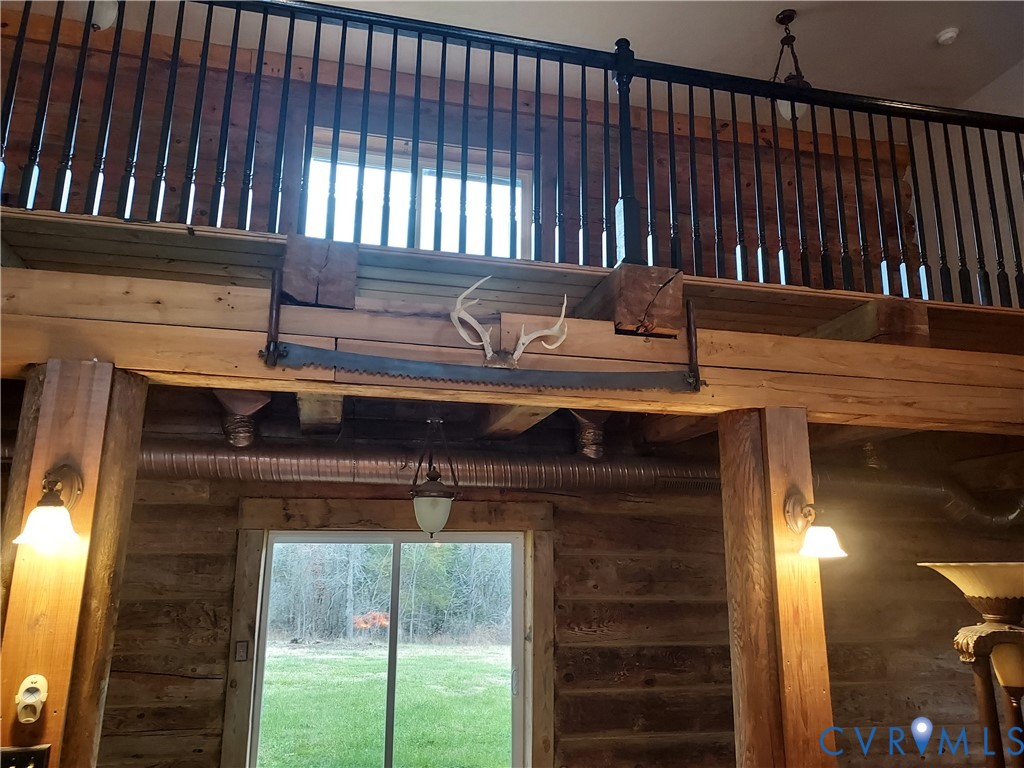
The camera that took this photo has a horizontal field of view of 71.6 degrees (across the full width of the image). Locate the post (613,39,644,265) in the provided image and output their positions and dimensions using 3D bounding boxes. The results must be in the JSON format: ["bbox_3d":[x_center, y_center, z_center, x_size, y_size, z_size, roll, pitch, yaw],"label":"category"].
[{"bbox_3d":[0.472,-0.955,2.920,0.083,1.022,0.083,3,-12,-12],"label":"post"}]

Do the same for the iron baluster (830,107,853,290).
[{"bbox_3d":[1.442,-0.820,3.119,0.032,0.878,0.032,4,-12,-12],"label":"iron baluster"}]

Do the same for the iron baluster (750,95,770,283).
[{"bbox_3d":[1.055,-0.846,3.032,0.032,0.873,0.032,3,-12,-12],"label":"iron baluster"}]

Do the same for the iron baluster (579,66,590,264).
[{"bbox_3d":[0.284,-0.882,2.819,0.034,0.872,0.034,4,-12,-13],"label":"iron baluster"}]

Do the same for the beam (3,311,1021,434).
[{"bbox_3d":[0.280,0.001,2.759,4.050,0.157,0.250,4,-12,-12],"label":"beam"}]

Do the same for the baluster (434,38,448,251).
[{"bbox_3d":[-0.274,-0.941,2.744,0.032,0.902,0.032,3,-12,-12],"label":"baluster"}]

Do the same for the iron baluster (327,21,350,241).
[{"bbox_3d":[-0.655,-0.964,2.661,0.032,0.902,0.032,3,-12,-12],"label":"iron baluster"}]

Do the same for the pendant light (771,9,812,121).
[{"bbox_3d":[1.984,-2.244,5.044,0.270,0.845,0.270,4,-12,-13],"label":"pendant light"}]

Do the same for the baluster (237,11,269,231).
[{"bbox_3d":[-0.940,-0.981,2.599,0.032,0.902,0.032,3,-12,-12],"label":"baluster"}]

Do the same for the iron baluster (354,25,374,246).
[{"bbox_3d":[-0.559,-0.960,2.696,0.032,0.920,0.032,4,-12,-12],"label":"iron baluster"}]

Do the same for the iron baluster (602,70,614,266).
[{"bbox_3d":[0.391,-0.886,2.887,0.032,0.873,0.032,3,-12,-12],"label":"iron baluster"}]

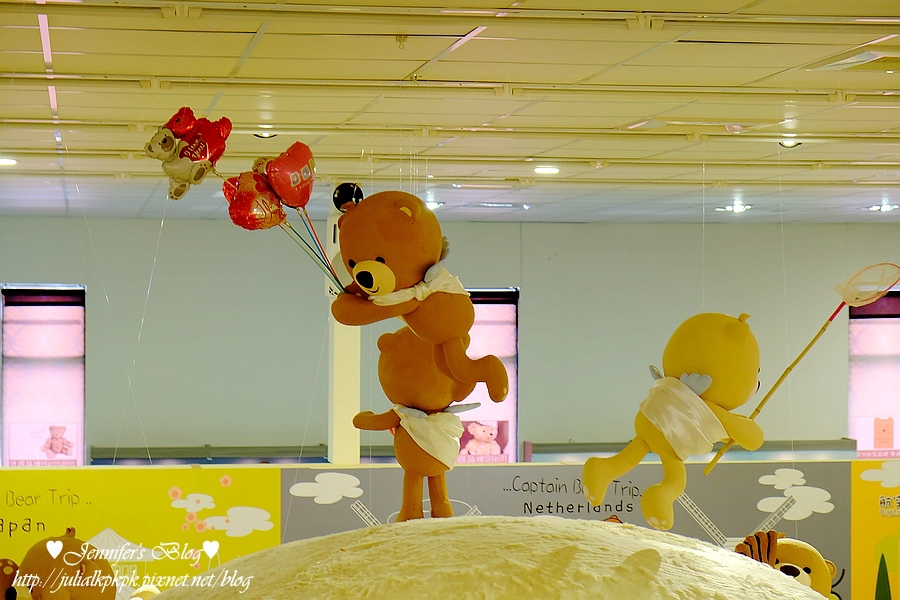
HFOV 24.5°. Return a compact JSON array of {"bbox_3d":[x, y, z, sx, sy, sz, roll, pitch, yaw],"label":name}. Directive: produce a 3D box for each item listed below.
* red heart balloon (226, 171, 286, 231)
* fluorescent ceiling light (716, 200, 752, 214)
[{"bbox_3d":[-0.648,-0.333,6.950,0.205,0.205,0.110,38,4,3],"label":"red heart balloon"},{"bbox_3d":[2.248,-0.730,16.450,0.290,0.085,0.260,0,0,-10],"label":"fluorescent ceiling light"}]

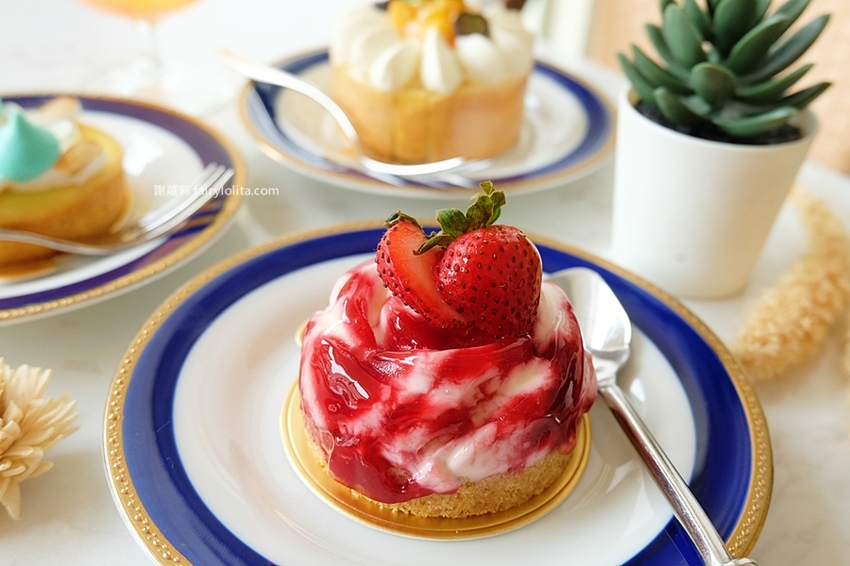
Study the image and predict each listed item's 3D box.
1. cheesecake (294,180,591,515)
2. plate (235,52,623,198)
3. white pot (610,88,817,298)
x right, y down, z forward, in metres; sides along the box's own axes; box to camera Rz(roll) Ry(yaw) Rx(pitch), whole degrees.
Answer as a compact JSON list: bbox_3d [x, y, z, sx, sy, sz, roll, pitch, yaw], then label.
[{"bbox_3d":[0.007,0.008,0.208,0.082,0.069,0.082,3,34,0],"label":"cheesecake"},{"bbox_3d":[0.000,-0.081,0.396,0.184,0.019,0.184,2,34,-1],"label":"plate"},{"bbox_3d":[0.103,-0.036,0.299,0.071,0.063,0.071,2,34,-1],"label":"white pot"}]

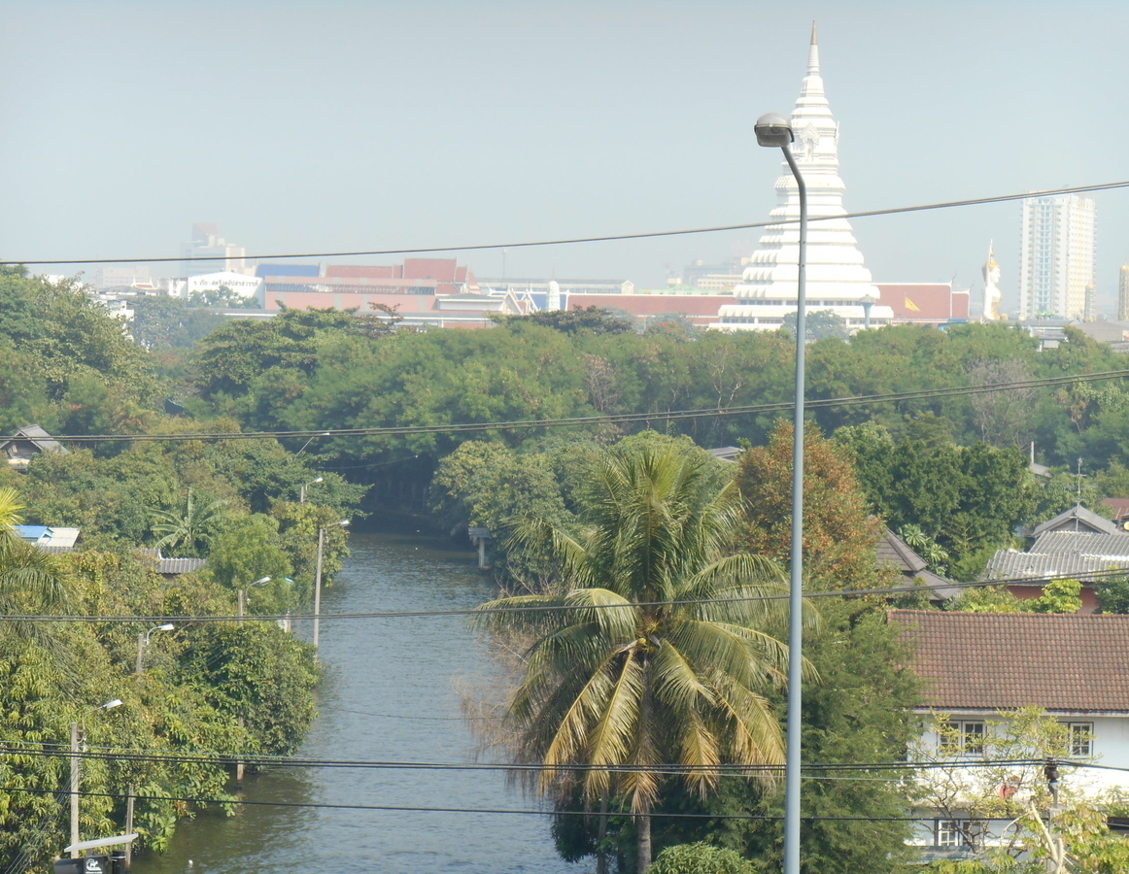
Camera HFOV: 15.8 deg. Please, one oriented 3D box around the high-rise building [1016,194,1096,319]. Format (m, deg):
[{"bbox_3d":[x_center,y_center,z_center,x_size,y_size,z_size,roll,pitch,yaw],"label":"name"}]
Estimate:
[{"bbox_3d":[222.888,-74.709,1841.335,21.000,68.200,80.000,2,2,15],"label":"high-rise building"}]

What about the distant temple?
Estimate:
[{"bbox_3d":[55.080,-52.135,915.000,45.000,80.000,45.000,1,2,6],"label":"distant temple"}]

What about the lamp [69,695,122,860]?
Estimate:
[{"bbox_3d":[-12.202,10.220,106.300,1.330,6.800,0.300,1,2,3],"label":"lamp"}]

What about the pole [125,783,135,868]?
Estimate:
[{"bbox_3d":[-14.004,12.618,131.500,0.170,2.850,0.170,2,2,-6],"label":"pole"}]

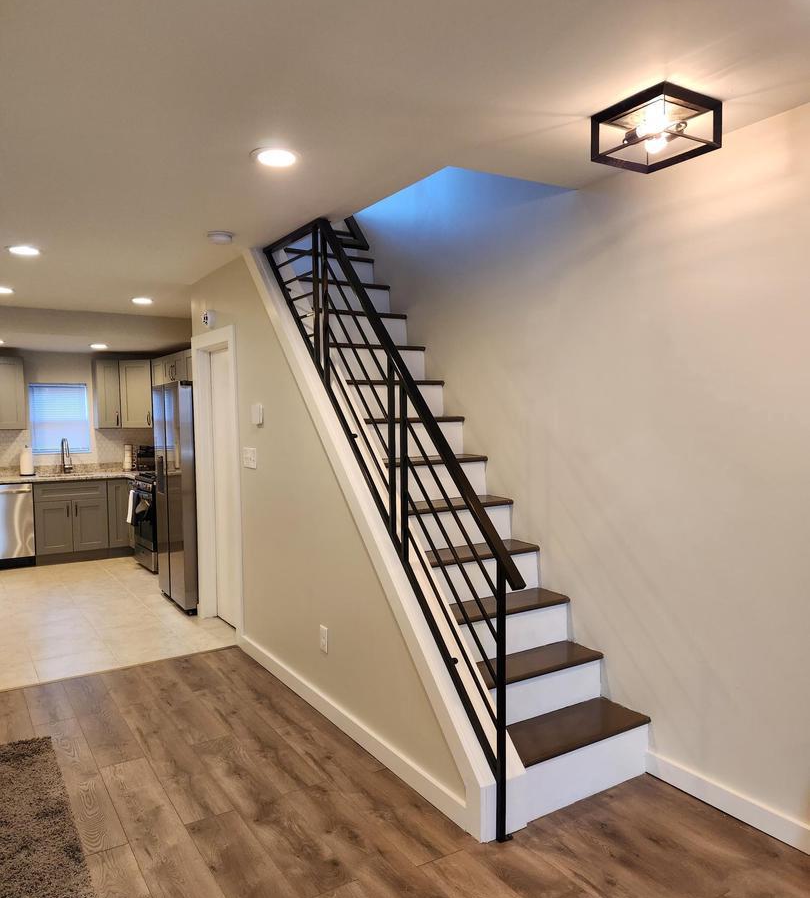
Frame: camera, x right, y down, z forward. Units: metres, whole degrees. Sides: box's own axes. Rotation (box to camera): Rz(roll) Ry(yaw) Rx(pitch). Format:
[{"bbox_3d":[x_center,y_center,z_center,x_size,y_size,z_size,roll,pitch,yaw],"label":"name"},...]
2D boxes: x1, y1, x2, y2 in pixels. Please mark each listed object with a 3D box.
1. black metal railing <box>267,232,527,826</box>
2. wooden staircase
[{"bbox_3d":[-0.224,0.106,3.367,0.059,2.526,2.310,-2,3,-32],"label":"black metal railing"},{"bbox_3d":[0.005,0.024,3.721,0.901,2.649,2.441,-2,3,-32],"label":"wooden staircase"}]

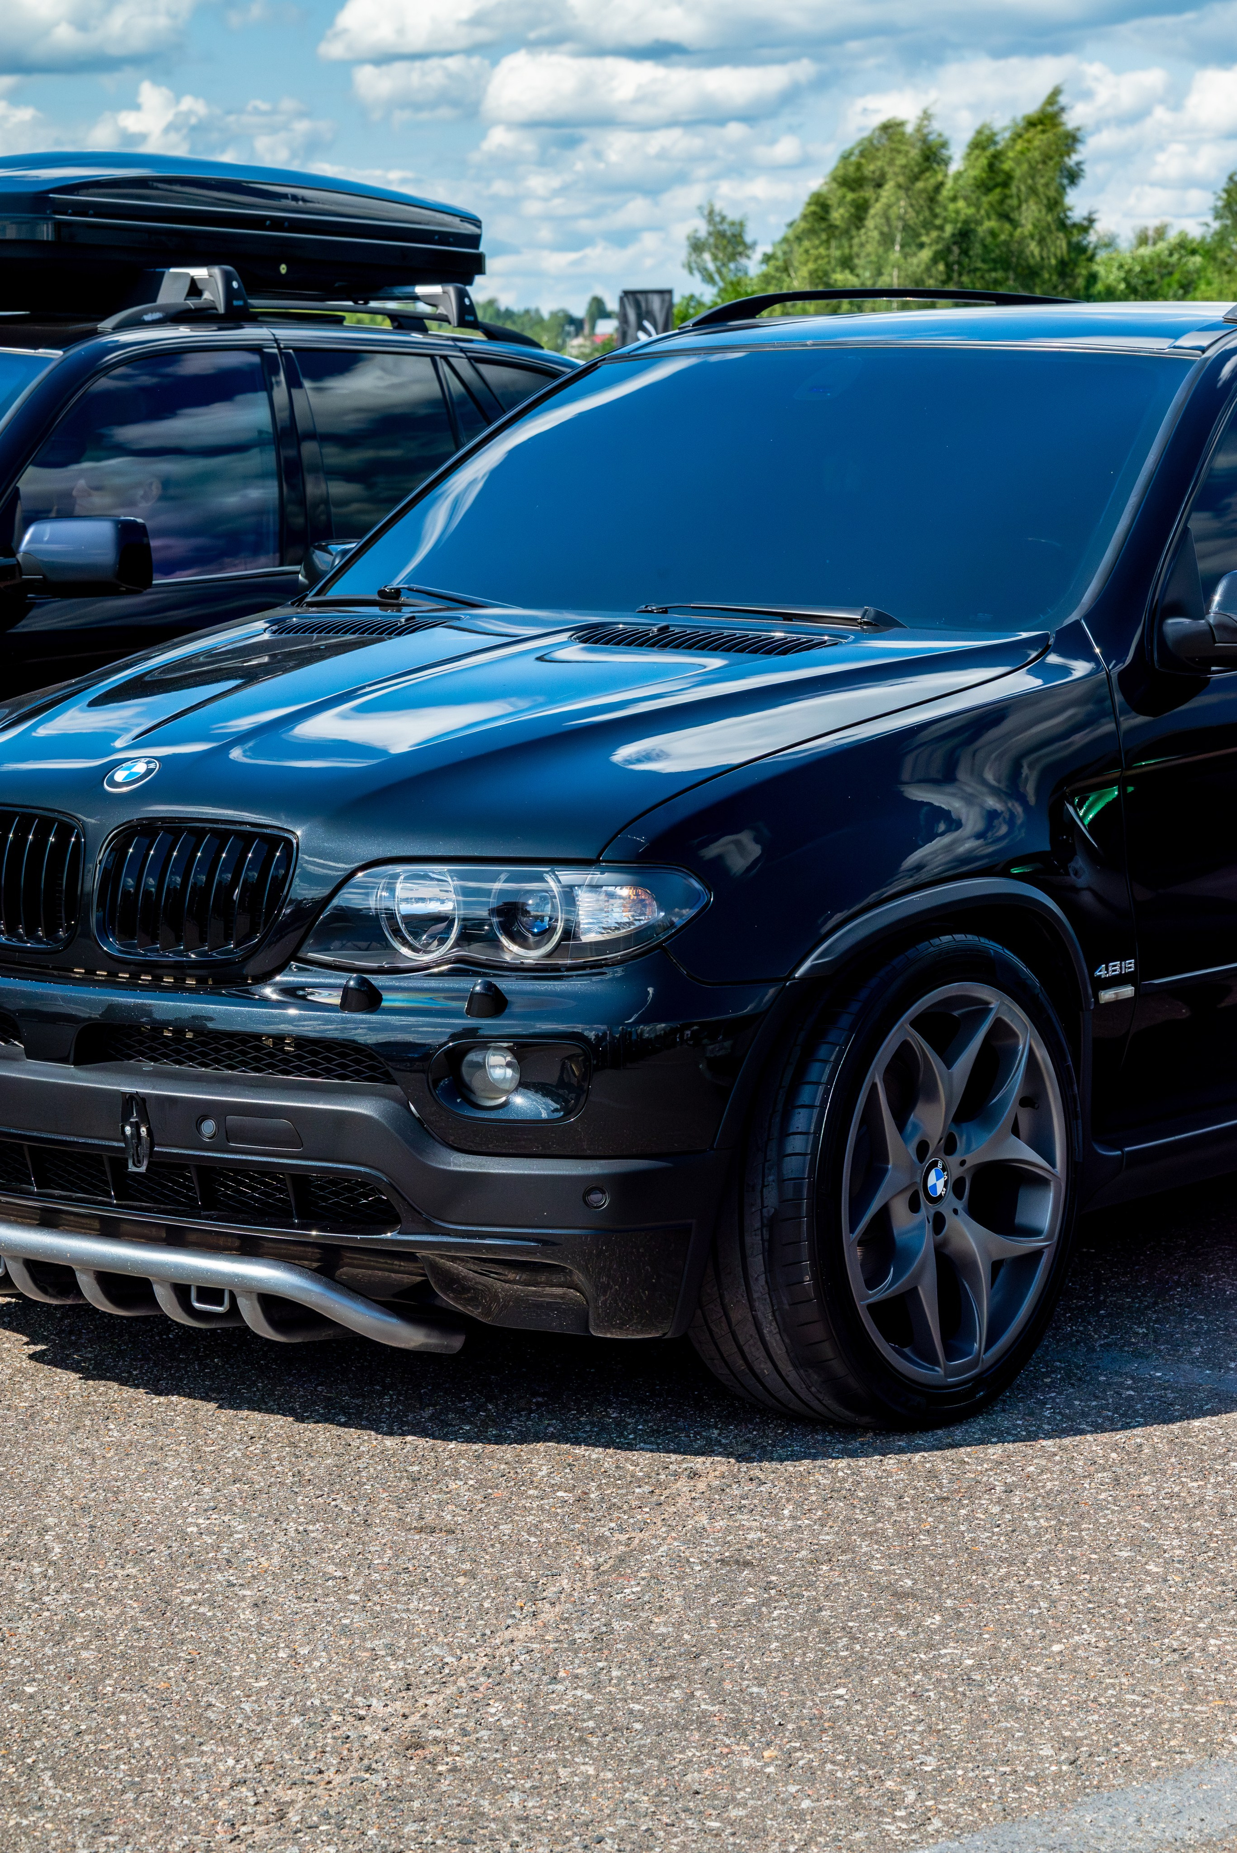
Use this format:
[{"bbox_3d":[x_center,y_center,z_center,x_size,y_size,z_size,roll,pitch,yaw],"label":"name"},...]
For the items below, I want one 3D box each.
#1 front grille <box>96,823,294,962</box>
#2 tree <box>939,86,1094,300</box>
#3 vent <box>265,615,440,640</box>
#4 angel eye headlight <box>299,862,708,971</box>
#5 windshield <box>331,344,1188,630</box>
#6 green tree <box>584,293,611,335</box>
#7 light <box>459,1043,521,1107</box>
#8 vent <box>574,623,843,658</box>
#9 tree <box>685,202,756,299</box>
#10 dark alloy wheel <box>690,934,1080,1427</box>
[{"bbox_3d":[-0.577,-0.047,6.049,0.280,0.190,0.090,4,2,28],"label":"front grille"},{"bbox_3d":[12.507,-21.497,137.813,4.919,9.685,4.919,1,8,5],"label":"tree"},{"bbox_3d":[-0.432,-0.475,7.048,0.400,0.032,0.110,7,22,44],"label":"vent"},{"bbox_3d":[-0.150,-0.015,5.908,0.545,0.152,0.170,2,8,18],"label":"angel eye headlight"},{"bbox_3d":[0.224,-0.726,7.288,1.480,0.130,0.850,6,43,37],"label":"windshield"},{"bbox_3d":[-2.454,-67.710,495.394,3.144,7.894,3.144,0,8,0],"label":"green tree"},{"bbox_3d":[-0.173,0.200,5.903,0.088,0.088,0.065,4,9,30],"label":"light"},{"bbox_3d":[0.124,-0.418,6.619,0.400,0.032,0.110,4,20,31],"label":"vent"},{"bbox_3d":[3.224,-19.818,138.561,2.318,6.167,2.318,0,8,1],"label":"tree"},{"bbox_3d":[0.376,0.363,6.369,0.277,0.718,0.718,4,8,38],"label":"dark alloy wheel"}]

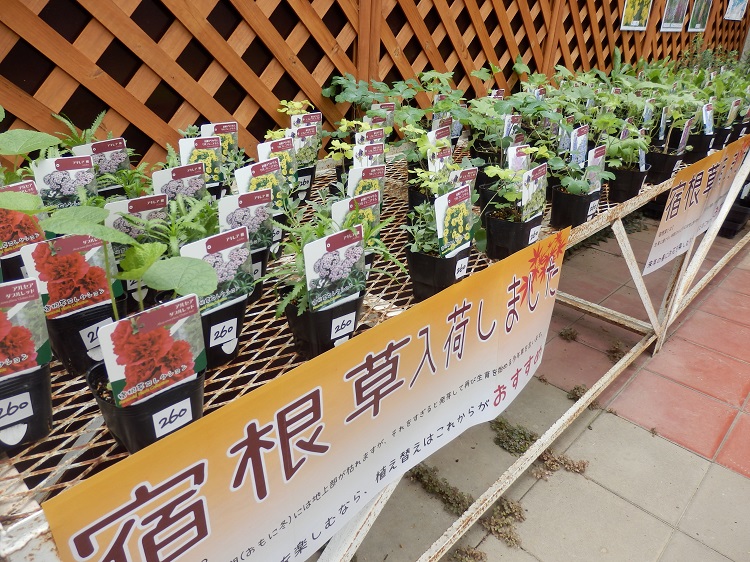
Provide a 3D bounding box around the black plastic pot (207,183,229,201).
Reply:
[{"bbox_3d":[-0.316,-0.138,0.974,0.074,0.078,0.074,1,27,-1],"label":"black plastic pot"}]

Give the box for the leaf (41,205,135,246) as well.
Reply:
[{"bbox_3d":[-0.209,-0.040,0.394,0.068,0.023,0.050,-12,30,-26],"label":"leaf"}]

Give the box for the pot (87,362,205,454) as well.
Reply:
[{"bbox_3d":[-0.197,0.113,0.481,0.078,0.078,0.078,23,34,36],"label":"pot"}]

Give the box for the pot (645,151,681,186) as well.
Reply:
[{"bbox_3d":[0.704,-0.282,1.337,0.079,0.076,0.079,-22,35,-38],"label":"pot"}]

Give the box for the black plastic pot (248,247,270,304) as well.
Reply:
[{"bbox_3d":[-0.194,-0.015,0.754,0.079,0.076,0.079,1,26,-1],"label":"black plastic pot"}]

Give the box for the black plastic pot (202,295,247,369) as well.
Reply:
[{"bbox_3d":[-0.188,0.051,0.605,0.074,0.078,0.074,1,27,-1],"label":"black plastic pot"}]

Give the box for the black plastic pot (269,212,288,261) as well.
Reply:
[{"bbox_3d":[-0.181,-0.073,0.853,0.074,0.078,0.074,1,27,-1],"label":"black plastic pot"}]

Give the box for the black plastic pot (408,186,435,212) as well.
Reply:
[{"bbox_3d":[0.102,-0.128,0.981,0.074,0.078,0.074,23,34,36],"label":"black plastic pot"}]

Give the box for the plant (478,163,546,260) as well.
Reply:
[{"bbox_3d":[0.228,-0.113,0.887,0.091,0.151,0.091,-22,35,-38],"label":"plant"}]

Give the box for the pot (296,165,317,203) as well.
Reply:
[{"bbox_3d":[-0.172,-0.206,1.140,0.079,0.076,0.079,1,26,-1],"label":"pot"}]

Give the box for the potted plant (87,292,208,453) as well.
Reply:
[{"bbox_3d":[-0.200,0.082,0.475,0.083,0.151,0.083,-22,35,-38],"label":"potted plant"}]

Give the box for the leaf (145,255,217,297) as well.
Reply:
[{"bbox_3d":[-0.157,-0.004,0.438,0.056,0.019,0.048,-8,28,-20],"label":"leaf"}]

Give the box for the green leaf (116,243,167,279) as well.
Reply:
[{"bbox_3d":[-0.182,-0.015,0.422,0.036,0.025,0.030,-10,29,-23],"label":"green leaf"}]

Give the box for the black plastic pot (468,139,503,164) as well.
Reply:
[{"bbox_3d":[0.276,-0.289,1.329,0.078,0.076,0.078,-22,35,-38],"label":"black plastic pot"}]

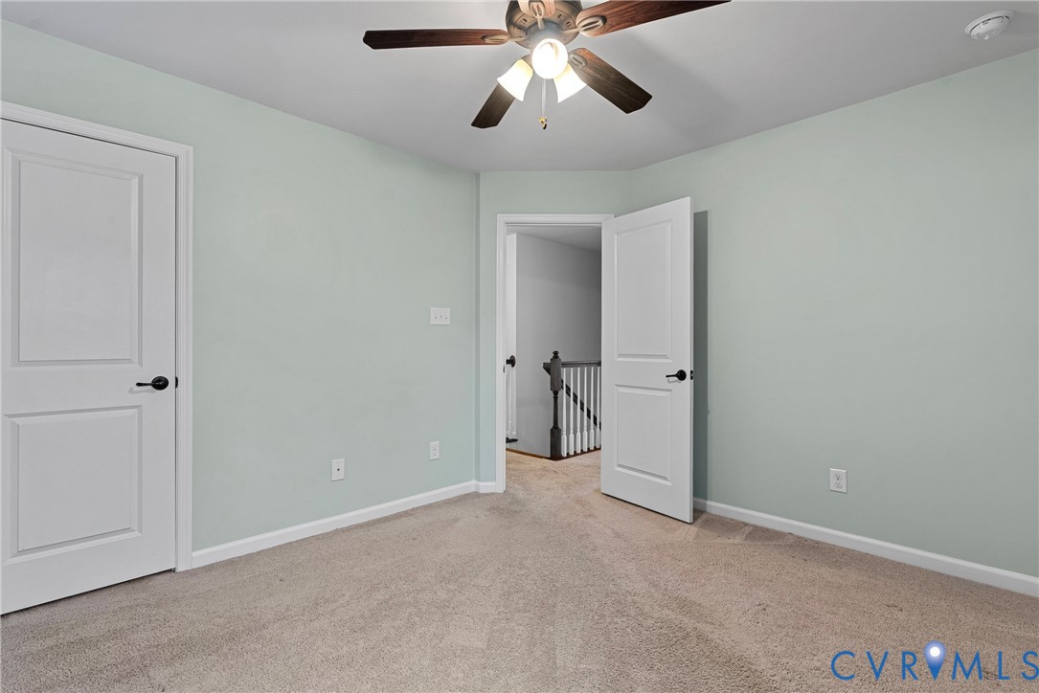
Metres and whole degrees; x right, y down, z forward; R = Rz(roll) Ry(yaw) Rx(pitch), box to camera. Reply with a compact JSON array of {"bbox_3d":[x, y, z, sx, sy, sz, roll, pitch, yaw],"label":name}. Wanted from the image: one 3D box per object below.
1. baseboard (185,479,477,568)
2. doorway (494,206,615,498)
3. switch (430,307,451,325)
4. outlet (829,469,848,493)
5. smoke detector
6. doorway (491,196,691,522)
[{"bbox_3d":[-0.982,1.058,2.888,1.760,0.083,0.016,0,0,-44],"label":"baseboard"},{"bbox_3d":[0.274,0.052,3.545,0.880,2.090,0.150,0,0,0],"label":"doorway"},{"bbox_3d":[-0.559,-0.216,3.291,0.168,0.124,0.014,0,0,-44],"label":"switch"},{"bbox_3d":[1.759,0.745,2.547,0.010,0.123,0.080,0,0,-45],"label":"outlet"},{"bbox_3d":[1.914,-1.303,1.879,0.142,0.040,0.142,0,0,-45],"label":"smoke detector"},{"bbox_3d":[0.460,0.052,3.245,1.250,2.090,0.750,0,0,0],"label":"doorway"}]

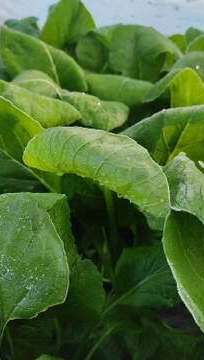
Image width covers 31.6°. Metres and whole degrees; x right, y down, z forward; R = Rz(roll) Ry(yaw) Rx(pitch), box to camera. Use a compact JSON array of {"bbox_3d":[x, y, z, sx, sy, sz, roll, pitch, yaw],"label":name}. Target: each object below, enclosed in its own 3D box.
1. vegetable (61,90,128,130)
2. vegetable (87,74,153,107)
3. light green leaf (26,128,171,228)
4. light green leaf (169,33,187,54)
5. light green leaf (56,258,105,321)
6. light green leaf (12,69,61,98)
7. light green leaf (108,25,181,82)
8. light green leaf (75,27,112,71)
[{"bbox_3d":[-0.016,-0.118,0.600,0.120,0.060,0.065,0,31,0],"label":"vegetable"},{"bbox_3d":[0.033,-0.177,0.720,0.138,0.067,0.053,0,31,0],"label":"vegetable"},{"bbox_3d":[-0.006,-0.006,0.430,0.159,0.098,0.088,0,31,0],"label":"light green leaf"},{"bbox_3d":[0.204,-0.370,0.980,0.045,0.052,0.050,0,28,0],"label":"light green leaf"},{"bbox_3d":[-0.029,0.140,0.460,0.080,0.085,0.050,0,31,0],"label":"light green leaf"},{"bbox_3d":[-0.122,-0.189,0.700,0.081,0.039,0.080,0,28,0],"label":"light green leaf"},{"bbox_3d":[0.088,-0.279,0.800,0.152,0.123,0.074,0,31,0],"label":"light green leaf"},{"bbox_3d":[-0.022,-0.326,0.900,0.085,0.101,0.060,0,28,0],"label":"light green leaf"}]

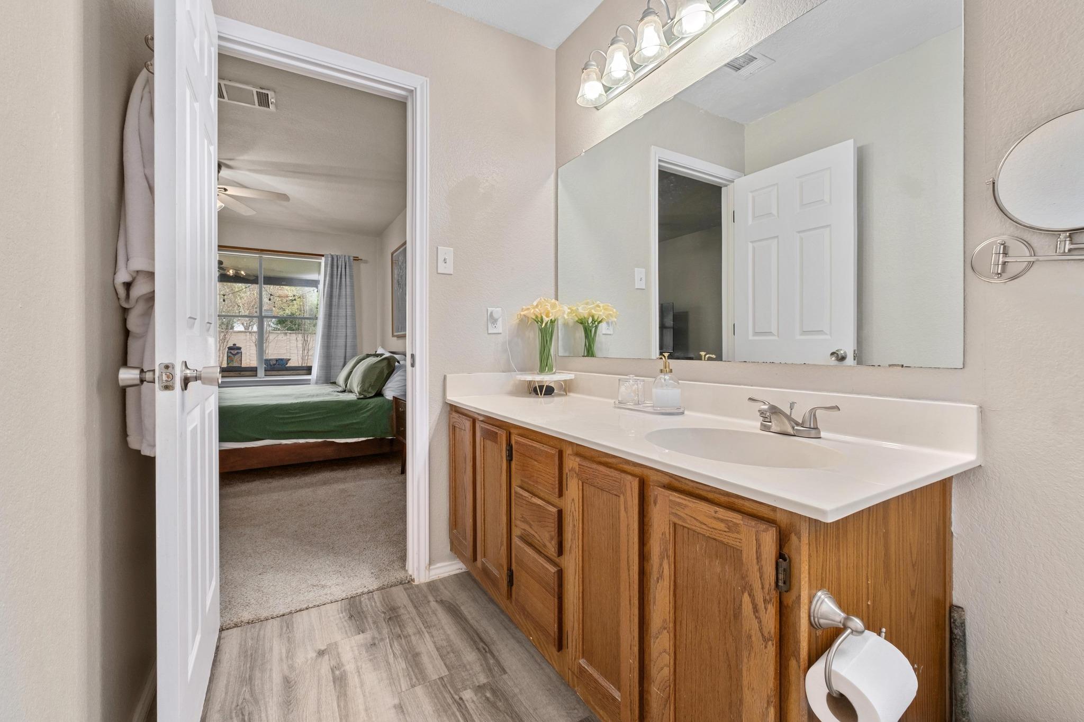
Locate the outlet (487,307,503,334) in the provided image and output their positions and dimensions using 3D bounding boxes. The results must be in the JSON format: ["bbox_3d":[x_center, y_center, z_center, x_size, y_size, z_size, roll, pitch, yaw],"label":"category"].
[{"bbox_3d":[-0.212,-0.180,2.046,0.071,0.116,0.012,-1,1,-31],"label":"outlet"}]

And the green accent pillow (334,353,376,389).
[{"bbox_3d":[-1.835,0.090,4.482,0.470,0.200,0.660,-47,23,-21],"label":"green accent pillow"}]

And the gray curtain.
[{"bbox_3d":[-2.566,-0.273,5.595,0.570,2.070,0.140,-1,1,-31],"label":"gray curtain"}]

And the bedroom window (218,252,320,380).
[{"bbox_3d":[-3.295,-0.512,5.324,1.450,1.460,0.100,-1,1,-31],"label":"bedroom window"}]

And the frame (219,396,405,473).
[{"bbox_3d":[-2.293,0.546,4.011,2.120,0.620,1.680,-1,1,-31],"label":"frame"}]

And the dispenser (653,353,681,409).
[{"bbox_3d":[0.414,0.065,1.495,0.100,0.183,0.094,-1,2,-44],"label":"dispenser"}]

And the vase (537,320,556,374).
[{"bbox_3d":[0.021,-0.062,2.035,0.087,0.235,0.087,0,1,0],"label":"vase"}]

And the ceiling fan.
[{"bbox_3d":[-2.725,-1.359,3.620,1.300,0.450,1.300,-1,1,-31],"label":"ceiling fan"}]

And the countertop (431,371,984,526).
[{"bbox_3d":[0.235,0.135,1.418,0.570,0.128,1.548,-1,1,-31],"label":"countertop"}]

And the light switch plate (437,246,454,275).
[{"bbox_3d":[-0.411,-0.428,1.928,0.071,0.116,0.012,-1,1,-31],"label":"light switch plate"}]

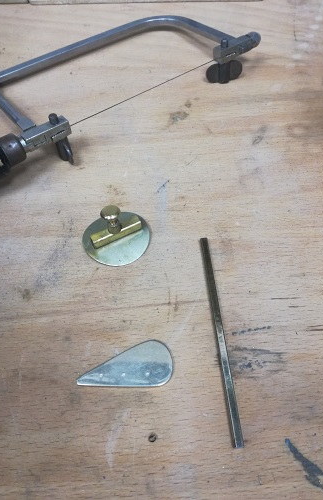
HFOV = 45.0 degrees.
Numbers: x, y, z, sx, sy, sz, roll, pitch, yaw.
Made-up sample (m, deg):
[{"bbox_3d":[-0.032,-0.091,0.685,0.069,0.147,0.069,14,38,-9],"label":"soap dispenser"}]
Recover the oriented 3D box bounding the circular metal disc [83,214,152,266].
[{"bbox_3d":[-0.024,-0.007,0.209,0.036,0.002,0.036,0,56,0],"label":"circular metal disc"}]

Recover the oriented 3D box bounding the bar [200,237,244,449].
[{"bbox_3d":[0.027,0.036,0.180,0.003,0.003,0.100,-4,56,-2],"label":"bar"}]

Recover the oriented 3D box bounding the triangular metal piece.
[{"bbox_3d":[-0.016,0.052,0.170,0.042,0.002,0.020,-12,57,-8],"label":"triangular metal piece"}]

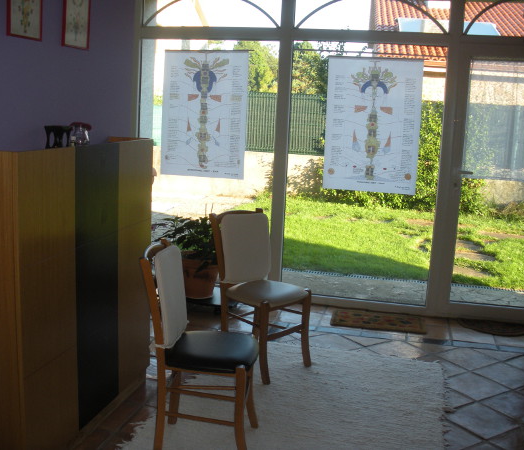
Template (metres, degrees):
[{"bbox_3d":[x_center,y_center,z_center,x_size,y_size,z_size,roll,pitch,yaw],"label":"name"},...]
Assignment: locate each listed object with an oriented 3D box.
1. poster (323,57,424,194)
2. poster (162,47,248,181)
[{"bbox_3d":[0.820,-0.738,4.633,0.700,1.000,0.015,5,10,13],"label":"poster"},{"bbox_3d":[-0.465,-0.871,4.922,0.700,1.000,0.015,5,10,13],"label":"poster"}]

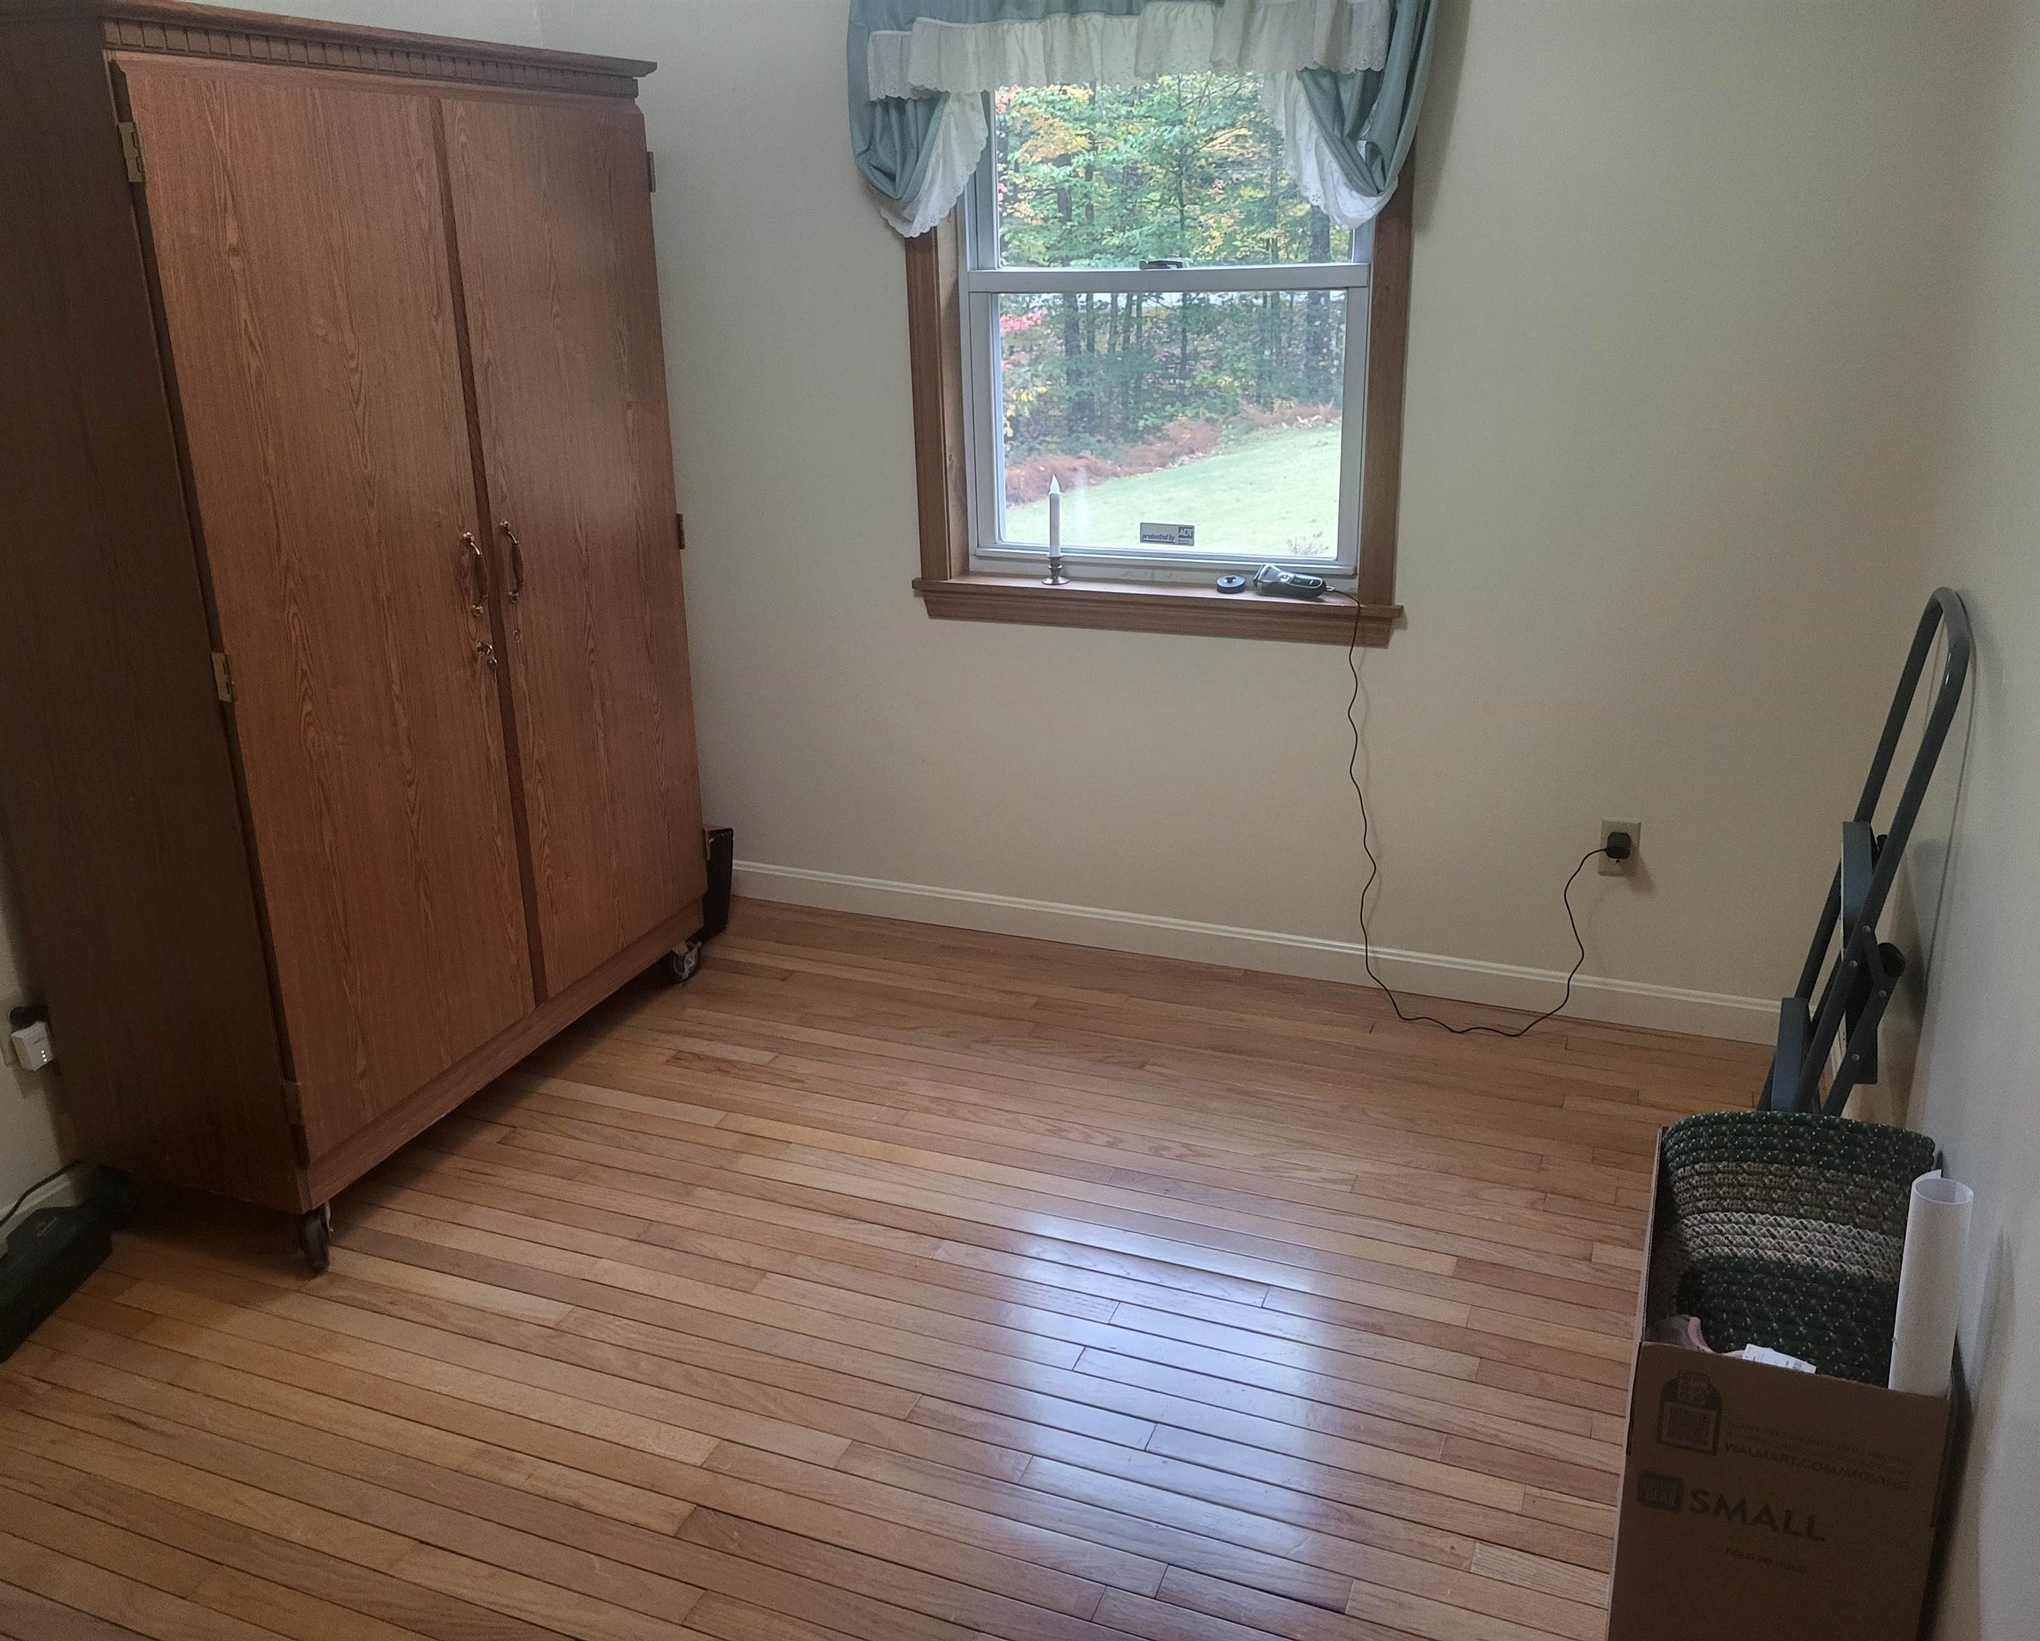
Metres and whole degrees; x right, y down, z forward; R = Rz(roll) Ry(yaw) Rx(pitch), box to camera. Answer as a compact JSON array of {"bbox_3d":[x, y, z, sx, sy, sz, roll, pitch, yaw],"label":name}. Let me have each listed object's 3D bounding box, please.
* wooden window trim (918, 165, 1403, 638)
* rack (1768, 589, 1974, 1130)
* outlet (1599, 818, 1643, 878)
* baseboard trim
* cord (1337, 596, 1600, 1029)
[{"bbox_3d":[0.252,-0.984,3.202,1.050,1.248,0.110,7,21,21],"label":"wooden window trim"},{"bbox_3d":[1.153,0.205,2.308,0.130,1.020,0.430,16,25,20],"label":"rack"},{"bbox_3d":[1.160,0.054,3.182,0.070,0.114,0.012,7,21,21],"label":"outlet"},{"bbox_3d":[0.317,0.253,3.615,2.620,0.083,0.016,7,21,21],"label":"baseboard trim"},{"bbox_3d":[0.874,-0.003,3.207,0.530,0.815,0.135,7,21,21],"label":"cord"}]

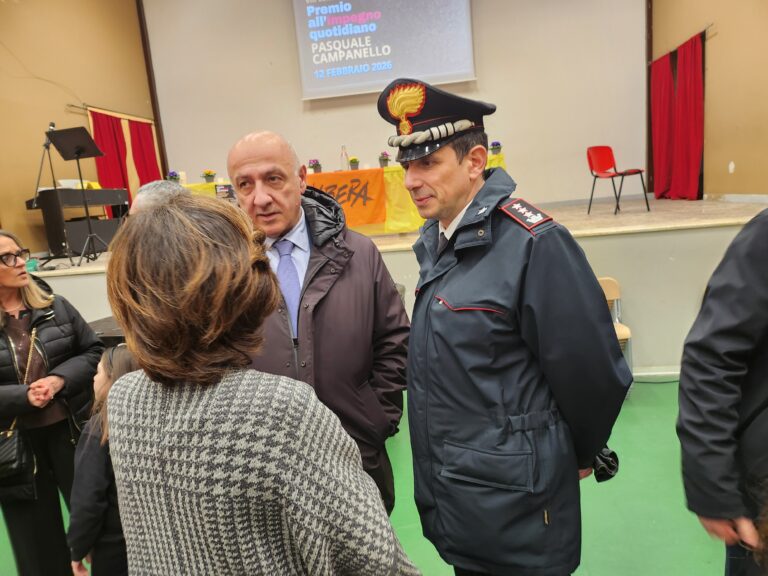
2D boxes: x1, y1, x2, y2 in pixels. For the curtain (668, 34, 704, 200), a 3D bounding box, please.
[{"bbox_3d":[4.194,-2.296,7.438,0.130,2.110,0.930,-4,10,8],"label":"curtain"}]

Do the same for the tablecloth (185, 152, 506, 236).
[{"bbox_3d":[-0.477,-0.950,6.072,3.620,0.730,0.680,-4,10,8],"label":"tablecloth"}]

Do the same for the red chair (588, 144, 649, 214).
[{"bbox_3d":[2.687,-1.257,6.142,0.500,0.780,0.520,-7,10,-12],"label":"red chair"}]

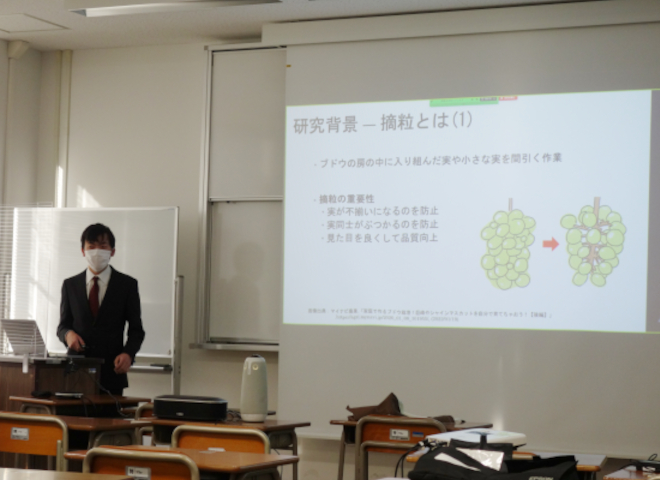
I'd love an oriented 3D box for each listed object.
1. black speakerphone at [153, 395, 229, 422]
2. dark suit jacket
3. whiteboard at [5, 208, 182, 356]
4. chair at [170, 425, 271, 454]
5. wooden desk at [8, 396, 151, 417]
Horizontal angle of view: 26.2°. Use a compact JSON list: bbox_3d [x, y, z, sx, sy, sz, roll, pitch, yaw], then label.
[{"bbox_3d":[-0.536,0.693,5.851,0.315,0.087,0.170,0,-3,18],"label":"black speakerphone"},{"bbox_3d":[-1.293,0.496,8.000,0.485,0.690,0.300,1,-3,3],"label":"dark suit jacket"},{"bbox_3d":[-1.460,0.247,8.675,1.200,0.905,0.035,0,-3,25],"label":"whiteboard"},{"bbox_3d":[-0.286,1.028,4.888,0.370,0.785,0.470,0,-3,25],"label":"chair"},{"bbox_3d":[-1.272,1.159,7.194,0.400,0.730,0.600,-2,-4,45],"label":"wooden desk"}]

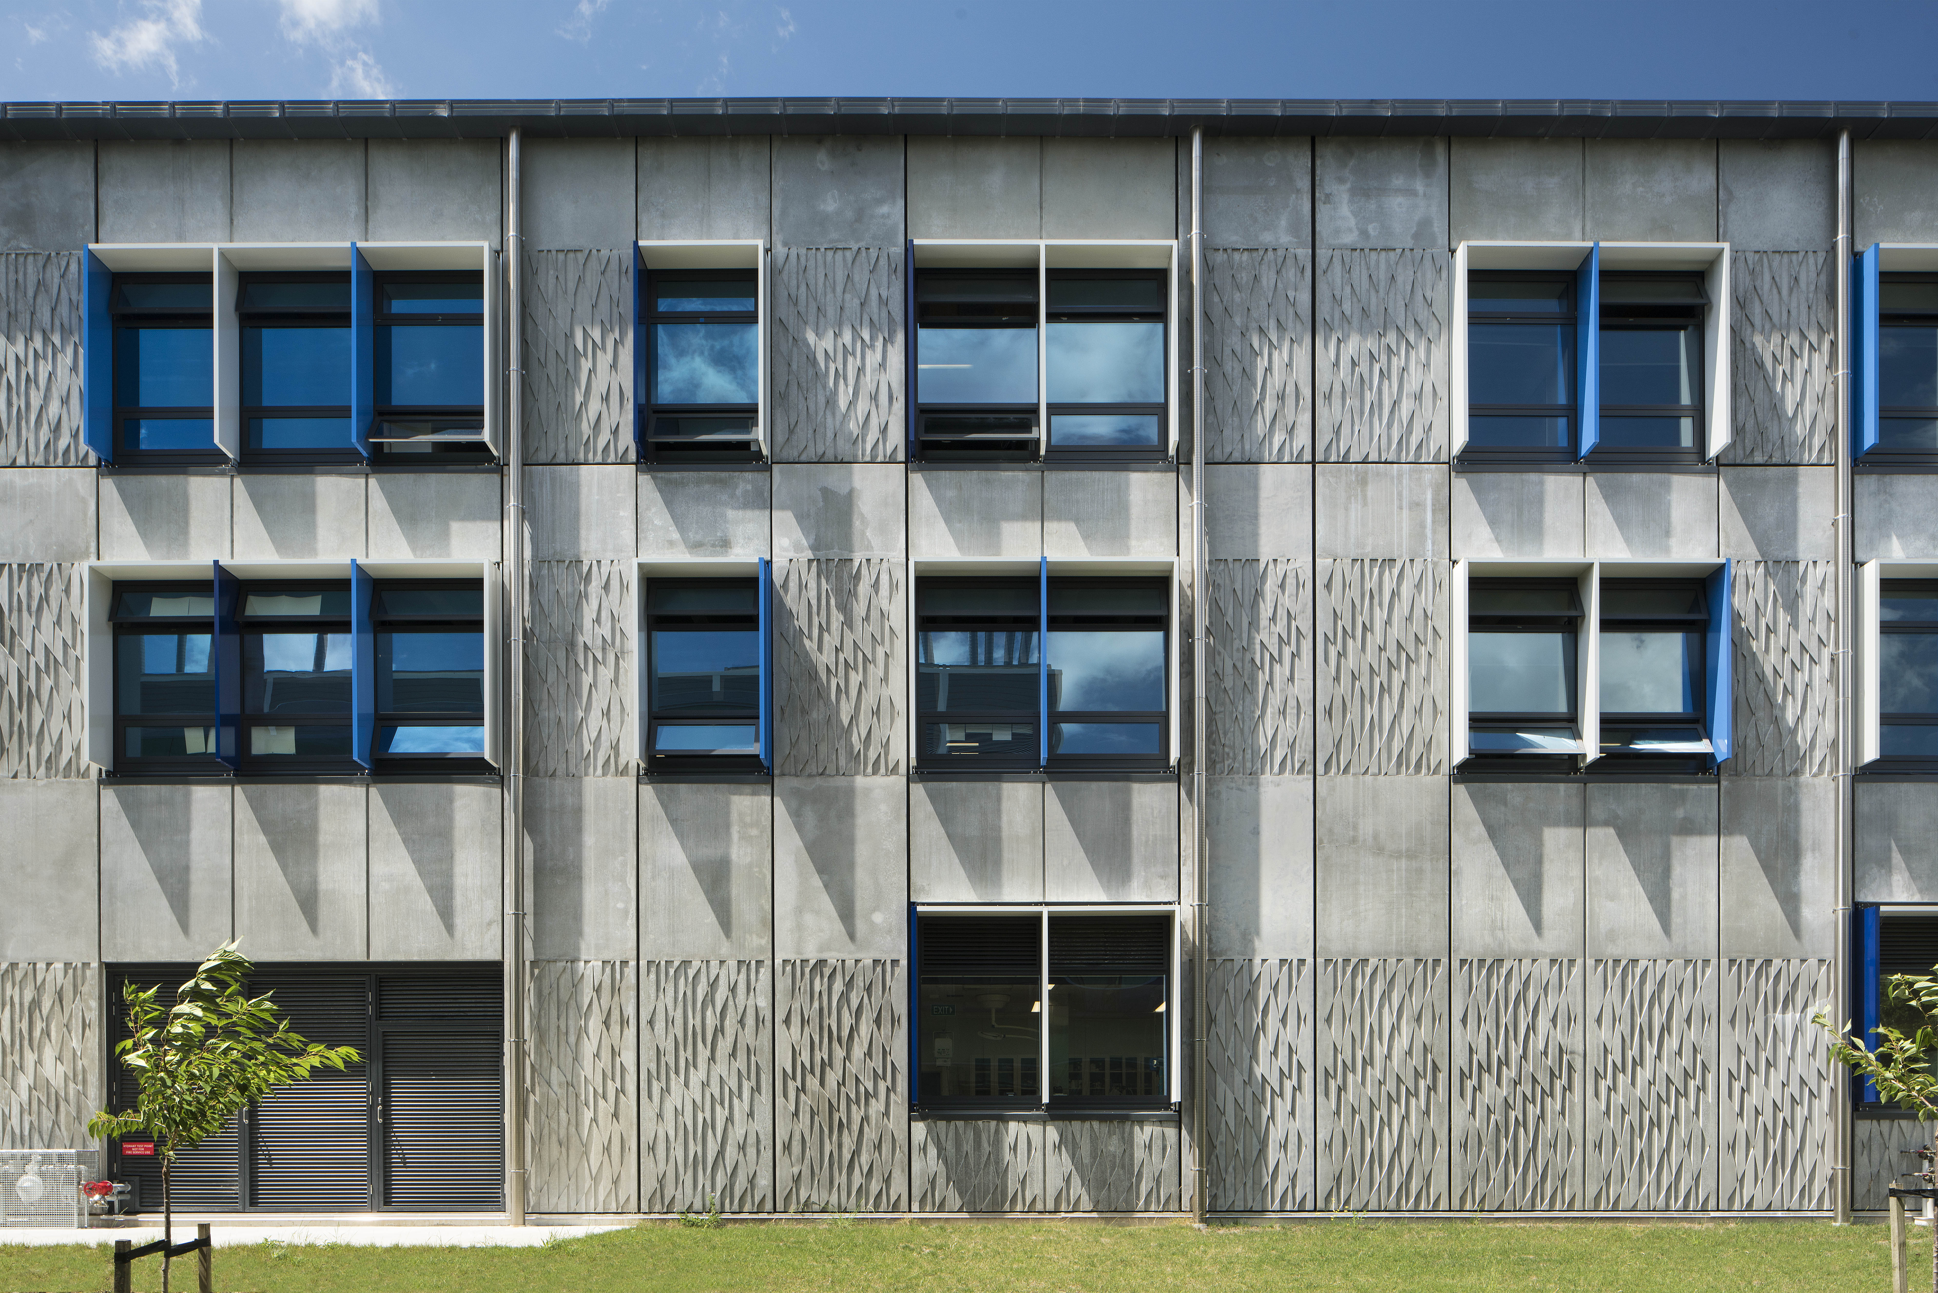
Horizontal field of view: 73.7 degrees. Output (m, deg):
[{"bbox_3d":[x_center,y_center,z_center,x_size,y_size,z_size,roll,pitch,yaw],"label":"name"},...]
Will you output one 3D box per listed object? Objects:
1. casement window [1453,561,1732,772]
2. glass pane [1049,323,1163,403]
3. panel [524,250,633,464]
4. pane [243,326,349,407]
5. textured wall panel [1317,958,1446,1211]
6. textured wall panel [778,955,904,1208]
[{"bbox_3d":[6.888,0.222,14.270,2.959,2.316,0.400,0,0,0],"label":"casement window"},{"bbox_3d":[1.529,-3.185,14.515,1.342,0.951,0.030,0,0,0],"label":"glass pane"},{"bbox_3d":[-4.521,-3.290,14.730,1.447,2.429,0.100,0,0,0],"label":"panel"},{"bbox_3d":[-7.485,-3.132,14.470,1.288,0.890,0.030,0,0,0],"label":"pane"},{"bbox_3d":[4.694,4.978,14.730,1.481,2.876,0.100,0,0,0],"label":"textured wall panel"},{"bbox_3d":[-1.455,4.986,14.730,1.481,2.894,0.100,0,0,0],"label":"textured wall panel"}]

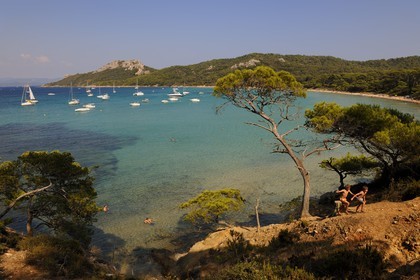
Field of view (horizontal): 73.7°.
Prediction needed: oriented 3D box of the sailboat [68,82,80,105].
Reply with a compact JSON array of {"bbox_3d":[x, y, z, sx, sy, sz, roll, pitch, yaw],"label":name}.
[{"bbox_3d":[-86.876,-29.983,177.700,3.300,13.800,10.200,2,11,11],"label":"sailboat"}]

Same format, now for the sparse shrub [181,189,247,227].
[{"bbox_3d":[0.058,2.647,10.900,2.450,1.250,2.000,0,11,0],"label":"sparse shrub"}]

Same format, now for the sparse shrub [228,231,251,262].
[{"bbox_3d":[0.794,2.953,7.800,0.650,0.720,0.600,0,11,0],"label":"sparse shrub"}]

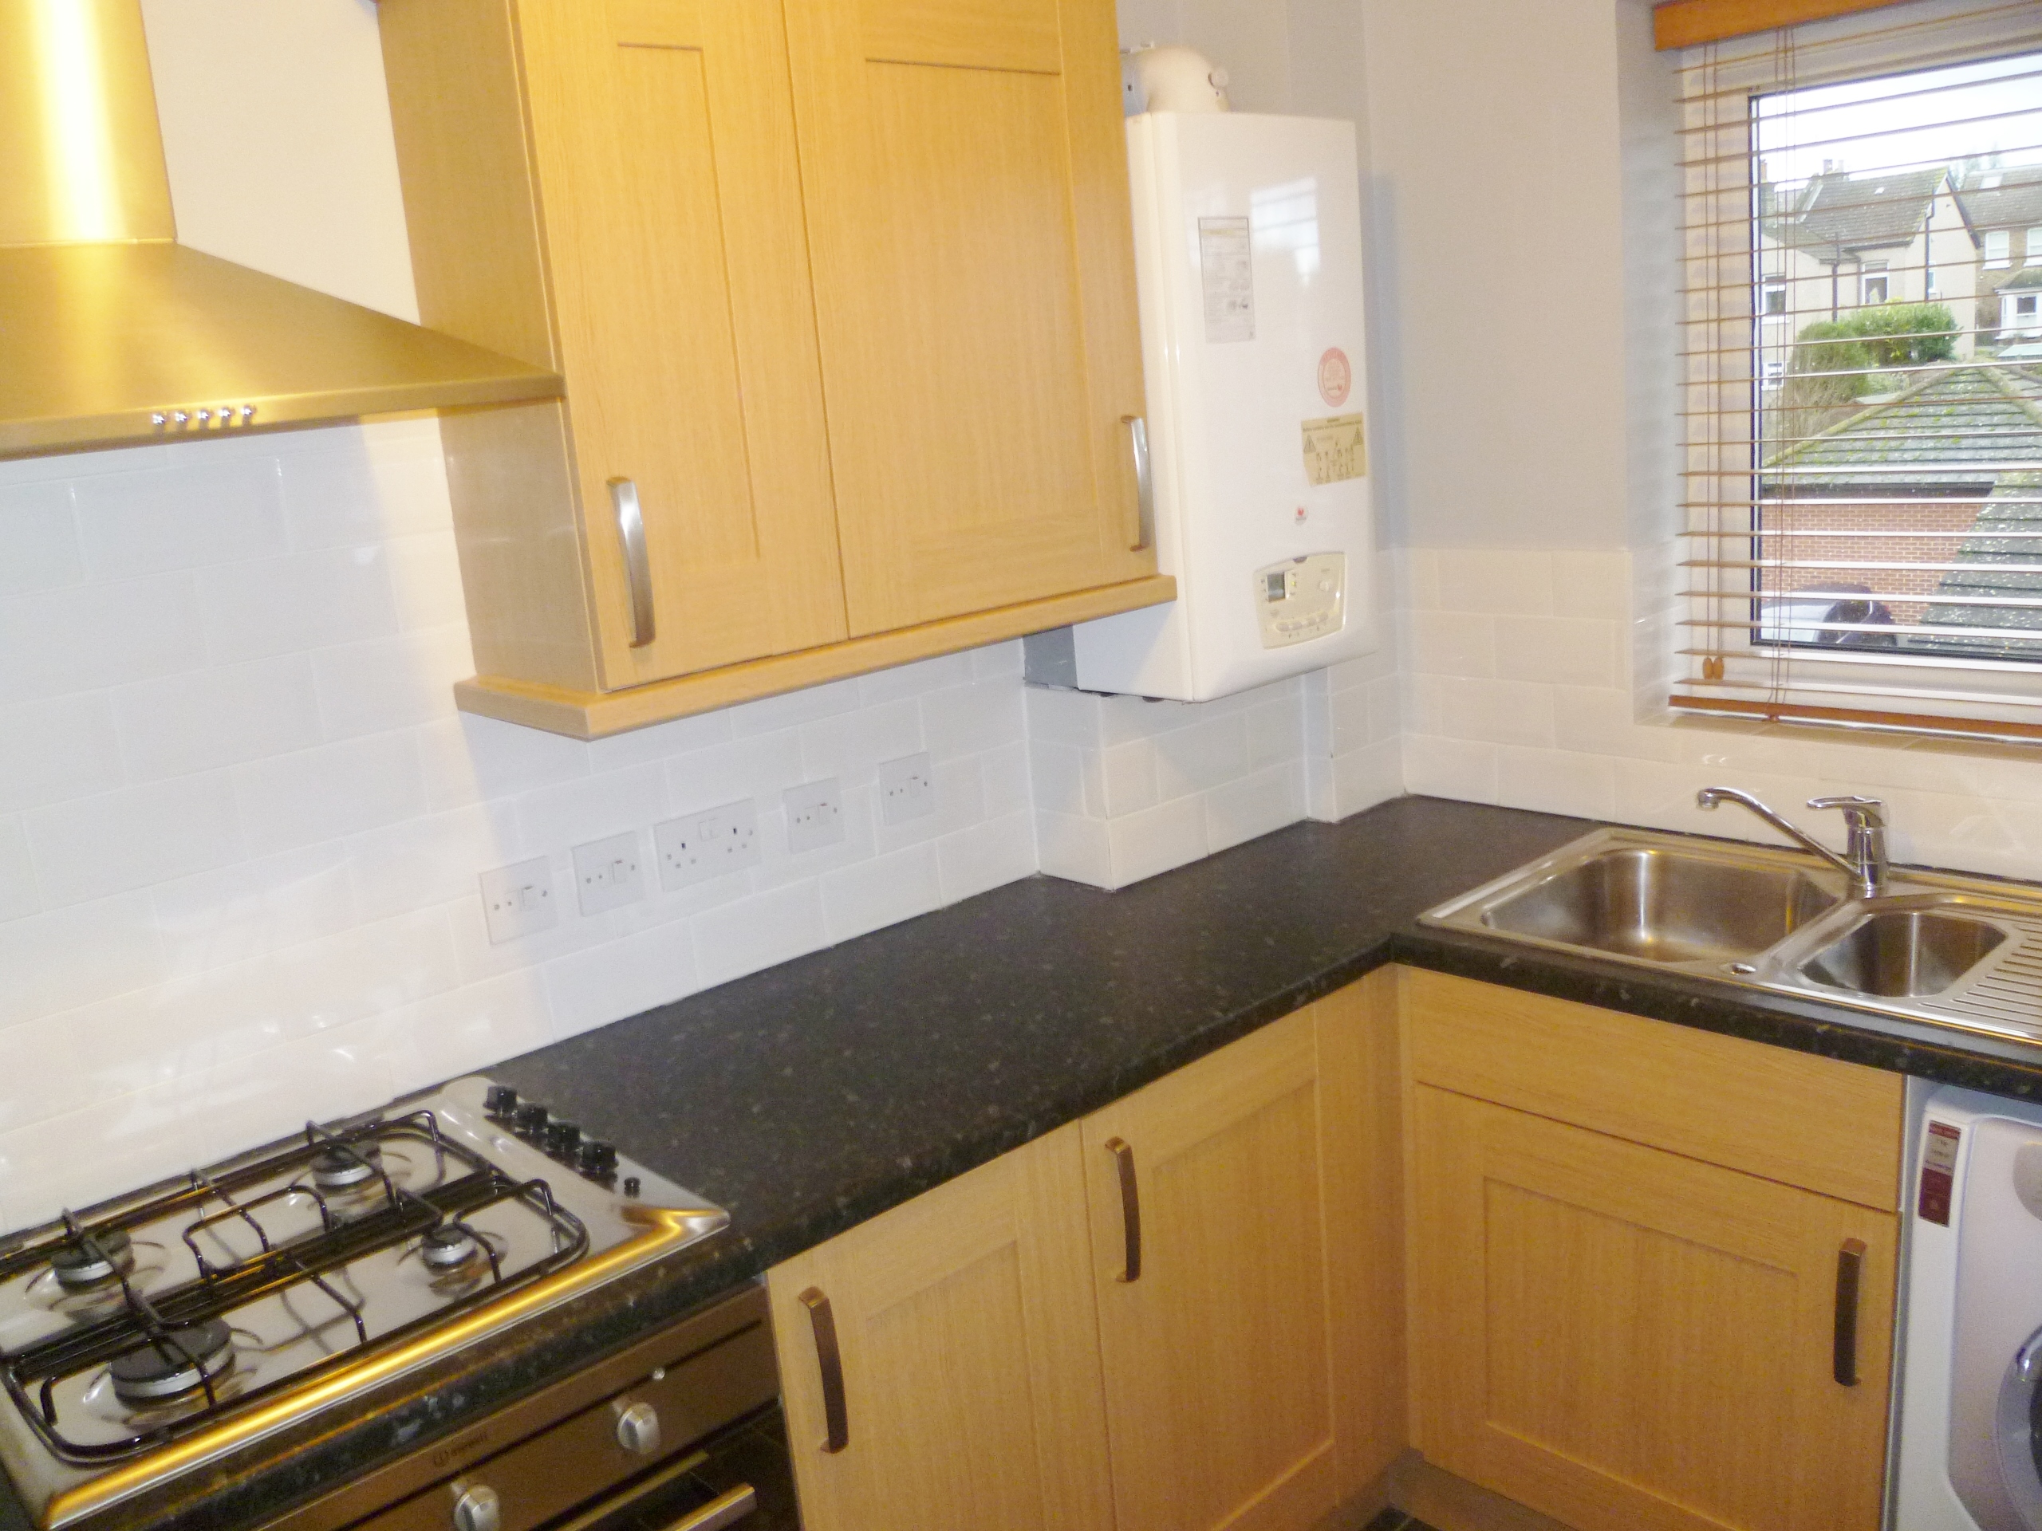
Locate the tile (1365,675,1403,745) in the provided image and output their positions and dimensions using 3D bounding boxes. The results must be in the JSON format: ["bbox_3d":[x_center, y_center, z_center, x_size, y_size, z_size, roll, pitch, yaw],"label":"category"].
[{"bbox_3d":[0.583,-0.090,2.651,0.090,0.100,0.009,-16,17,-39],"label":"tile"}]

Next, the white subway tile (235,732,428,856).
[{"bbox_3d":[-0.727,0.027,1.746,0.200,0.100,0.009,-16,17,-40],"label":"white subway tile"}]

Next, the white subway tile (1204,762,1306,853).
[{"bbox_3d":[0.363,0.064,2.577,0.210,0.100,0.009,-16,17,-40],"label":"white subway tile"}]

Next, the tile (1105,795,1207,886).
[{"bbox_3d":[0.206,0.107,2.455,0.213,0.097,0.009,-16,17,-40],"label":"tile"}]

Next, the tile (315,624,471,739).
[{"bbox_3d":[-0.664,-0.092,1.787,0.200,0.100,0.009,-16,17,-40],"label":"tile"}]

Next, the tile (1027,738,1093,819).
[{"bbox_3d":[0.055,0.019,2.397,0.009,0.100,0.112,-16,17,-39],"label":"tile"}]

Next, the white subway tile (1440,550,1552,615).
[{"bbox_3d":[0.735,-0.284,2.554,0.009,0.097,0.198,-16,17,-40],"label":"white subway tile"}]

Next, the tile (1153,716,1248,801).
[{"bbox_3d":[0.270,-0.013,2.446,0.198,0.100,0.009,-16,17,-39],"label":"tile"}]

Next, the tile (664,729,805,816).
[{"bbox_3d":[-0.361,0.020,2.113,0.198,0.100,0.009,-16,17,-39],"label":"tile"}]

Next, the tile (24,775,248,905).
[{"bbox_3d":[-0.883,0.071,1.653,0.200,0.100,0.009,-16,17,-40],"label":"tile"}]

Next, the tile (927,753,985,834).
[{"bbox_3d":[-0.128,0.054,2.307,0.200,0.100,0.009,-16,17,-40],"label":"tile"}]

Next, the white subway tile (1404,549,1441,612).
[{"bbox_3d":[0.649,-0.299,2.662,0.009,0.100,0.066,-16,17,-40],"label":"white subway tile"}]

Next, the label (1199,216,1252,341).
[{"bbox_3d":[0.271,-0.633,2.153,0.099,0.156,0.001,-16,17,-40],"label":"label"}]

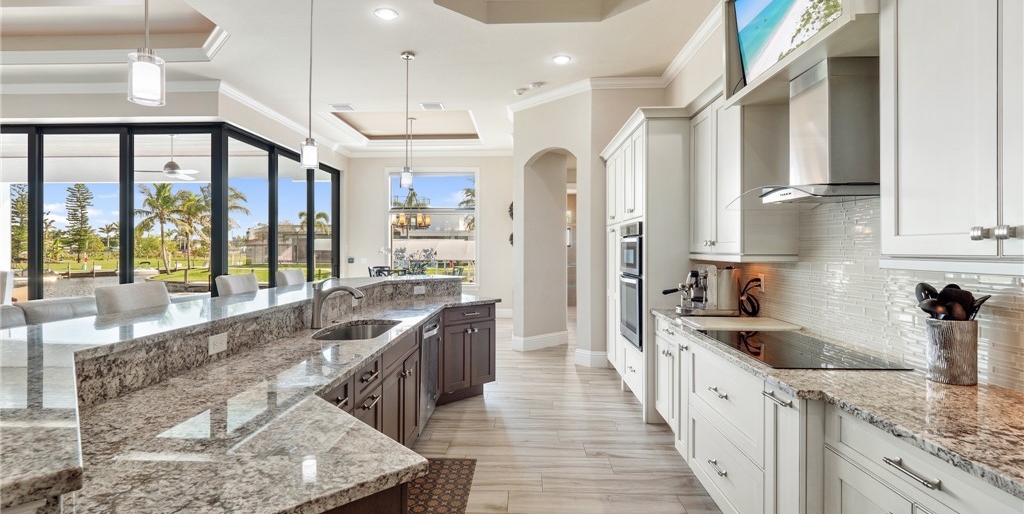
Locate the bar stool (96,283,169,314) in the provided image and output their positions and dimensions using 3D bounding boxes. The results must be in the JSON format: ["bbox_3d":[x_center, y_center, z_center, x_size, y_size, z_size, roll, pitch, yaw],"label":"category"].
[{"bbox_3d":[-1.997,0.750,2.803,0.540,1.170,0.460,0,1,2],"label":"bar stool"}]

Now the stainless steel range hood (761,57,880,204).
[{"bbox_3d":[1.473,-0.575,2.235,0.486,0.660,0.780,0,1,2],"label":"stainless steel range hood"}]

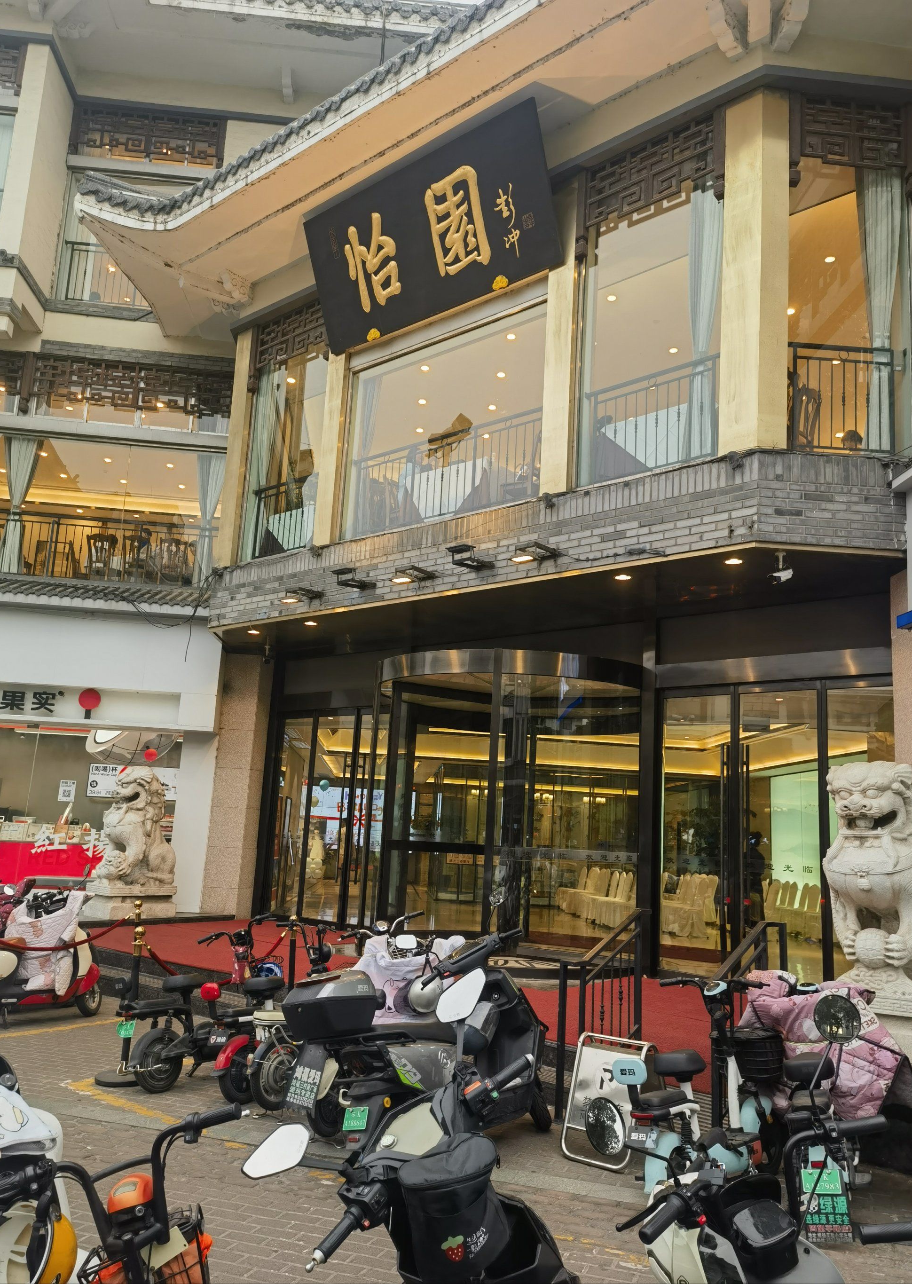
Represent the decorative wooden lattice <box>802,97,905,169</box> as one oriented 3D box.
[{"bbox_3d":[3.573,-4.564,8.980,0.950,0.640,0.070,3,-11,-1],"label":"decorative wooden lattice"}]

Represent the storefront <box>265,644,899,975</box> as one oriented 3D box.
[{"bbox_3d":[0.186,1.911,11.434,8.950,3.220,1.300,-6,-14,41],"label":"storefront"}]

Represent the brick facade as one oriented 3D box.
[{"bbox_3d":[0.050,-0.797,10.809,8.800,0.800,0.850,-6,-14,41],"label":"brick facade"}]

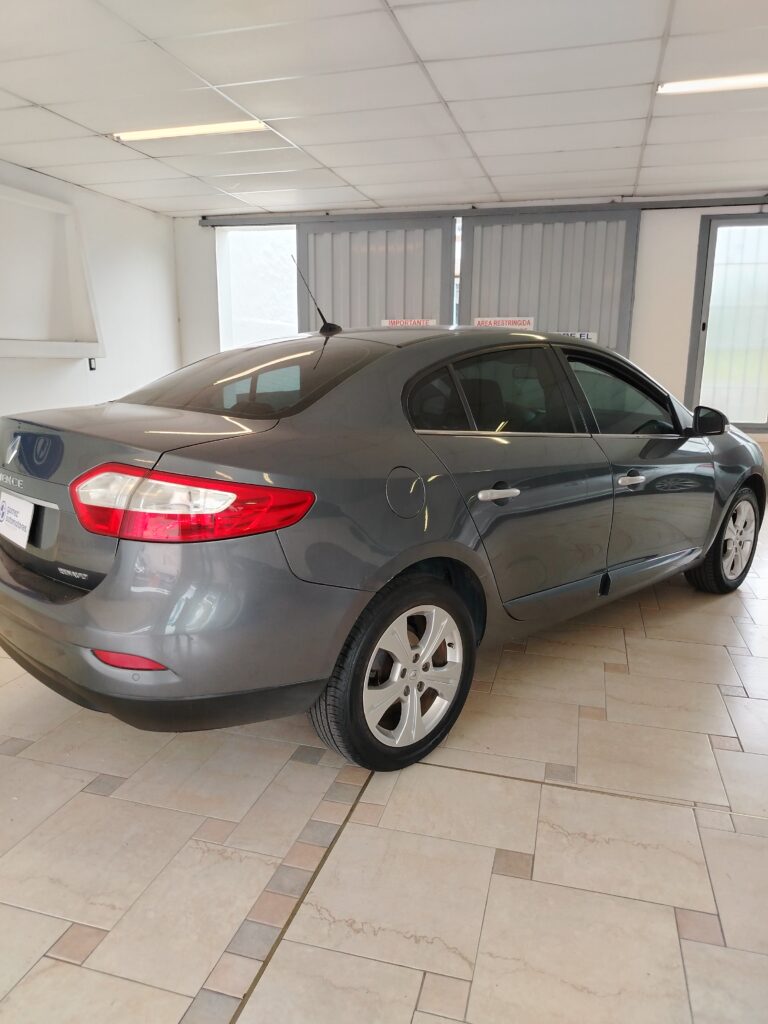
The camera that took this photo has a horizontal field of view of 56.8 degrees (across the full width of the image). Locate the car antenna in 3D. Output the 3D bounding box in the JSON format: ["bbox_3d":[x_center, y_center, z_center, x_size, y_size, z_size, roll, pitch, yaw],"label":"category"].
[{"bbox_3d":[-0.269,-0.874,2.884,0.250,0.295,0.060,-11,16,-42],"label":"car antenna"}]

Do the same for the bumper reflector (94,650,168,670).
[{"bbox_3d":[-0.667,0.394,1.861,0.230,0.050,0.045,5,13,18],"label":"bumper reflector"}]

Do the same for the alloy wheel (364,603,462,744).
[{"bbox_3d":[0.061,0.527,2.392,0.467,0.467,0.170,-11,16,-42],"label":"alloy wheel"}]

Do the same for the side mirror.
[{"bbox_3d":[1.613,-0.450,3.489,0.140,0.140,0.190,-11,16,-42],"label":"side mirror"}]

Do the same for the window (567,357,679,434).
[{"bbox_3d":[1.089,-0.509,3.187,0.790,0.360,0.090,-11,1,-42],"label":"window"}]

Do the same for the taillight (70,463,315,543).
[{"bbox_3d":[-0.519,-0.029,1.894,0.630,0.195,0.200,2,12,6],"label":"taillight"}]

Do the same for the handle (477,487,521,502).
[{"bbox_3d":[0.402,-0.060,2.455,0.230,0.038,0.048,-8,14,-43],"label":"handle"}]

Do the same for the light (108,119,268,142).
[{"bbox_3d":[-1.340,-2.610,4.869,1.180,0.060,0.170,4,13,16],"label":"light"}]

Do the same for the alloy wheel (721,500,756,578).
[{"bbox_3d":[2.033,0.158,4.202,0.467,0.467,0.170,-11,16,-42],"label":"alloy wheel"}]

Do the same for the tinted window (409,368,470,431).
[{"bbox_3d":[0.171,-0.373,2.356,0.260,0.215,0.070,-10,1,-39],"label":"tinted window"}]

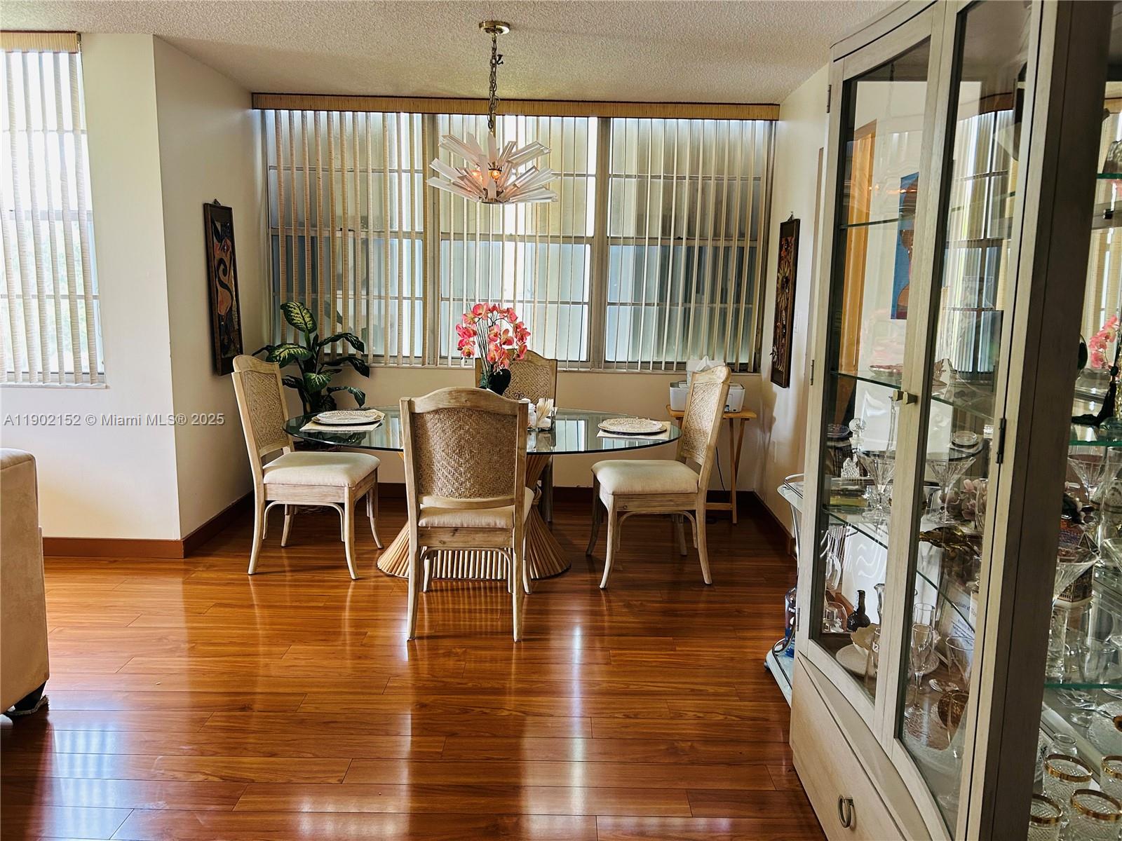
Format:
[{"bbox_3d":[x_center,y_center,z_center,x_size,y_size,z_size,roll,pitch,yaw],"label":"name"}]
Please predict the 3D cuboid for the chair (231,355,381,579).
[{"bbox_3d":[-1.247,0.206,4.202,0.609,1.033,0.518,1,9,2],"label":"chair"}]

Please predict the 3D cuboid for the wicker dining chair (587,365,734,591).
[{"bbox_3d":[0.462,0.242,4.172,0.609,1.033,0.518,0,9,-6],"label":"wicker dining chair"}]

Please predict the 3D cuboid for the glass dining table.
[{"bbox_3d":[-0.380,0.387,4.119,1.913,0.734,1.333,1,9,-1],"label":"glass dining table"}]

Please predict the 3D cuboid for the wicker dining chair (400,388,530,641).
[{"bbox_3d":[-0.377,0.330,3.518,0.518,1.033,0.609,1,9,-1],"label":"wicker dining chair"}]

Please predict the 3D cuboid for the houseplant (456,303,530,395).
[{"bbox_3d":[-0.308,-0.240,3.820,0.330,0.570,0.280,1,9,0],"label":"houseplant"}]

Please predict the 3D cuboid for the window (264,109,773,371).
[{"bbox_3d":[-0.266,-1.075,5.176,3.050,1.530,0.120,1,9,0],"label":"window"}]

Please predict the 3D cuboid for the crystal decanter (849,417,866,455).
[{"bbox_3d":[0.895,0.132,2.567,0.110,0.285,0.110,1,9,0],"label":"crystal decanter"}]

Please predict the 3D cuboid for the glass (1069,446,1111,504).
[{"bbox_3d":[1.379,0.197,2.204,0.125,0.165,0.125,1,9,0],"label":"glass"}]

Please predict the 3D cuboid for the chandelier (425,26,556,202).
[{"bbox_3d":[-0.308,-1.368,3.782,0.581,0.732,0.581,1,9,0],"label":"chandelier"}]

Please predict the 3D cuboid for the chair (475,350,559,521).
[{"bbox_3d":[-0.268,0.144,4.669,0.520,1.000,0.600,1,9,0],"label":"chair"}]

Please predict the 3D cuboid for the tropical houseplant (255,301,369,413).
[{"bbox_3d":[-1.454,-0.059,4.984,0.620,1.240,0.580,1,9,0],"label":"tropical houseplant"}]

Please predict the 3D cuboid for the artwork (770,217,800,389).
[{"bbox_3d":[1.257,-0.651,4.714,0.030,0.910,0.325,1,9,0],"label":"artwork"}]

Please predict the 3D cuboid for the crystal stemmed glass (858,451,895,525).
[{"bbox_3d":[0.856,0.178,2.238,0.125,0.167,0.125,1,9,0],"label":"crystal stemmed glass"}]

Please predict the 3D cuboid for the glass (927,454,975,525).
[{"bbox_3d":[1.069,0.189,2.323,0.128,0.175,0.128,1,9,0],"label":"glass"}]

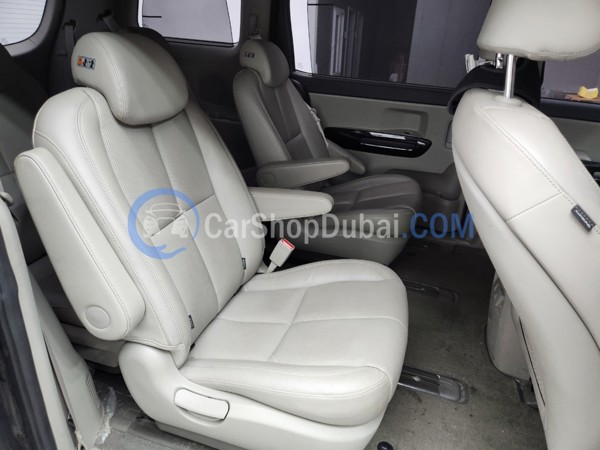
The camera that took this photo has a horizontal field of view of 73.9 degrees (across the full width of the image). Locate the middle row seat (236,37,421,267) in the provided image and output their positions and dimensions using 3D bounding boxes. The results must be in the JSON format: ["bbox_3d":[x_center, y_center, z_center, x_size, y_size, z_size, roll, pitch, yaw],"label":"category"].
[{"bbox_3d":[0.178,-0.329,1.920,0.845,0.994,0.669,9,26,15],"label":"middle row seat"}]

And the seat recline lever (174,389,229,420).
[{"bbox_3d":[-0.235,0.420,0.929,0.145,0.062,0.035,9,26,15],"label":"seat recline lever"}]

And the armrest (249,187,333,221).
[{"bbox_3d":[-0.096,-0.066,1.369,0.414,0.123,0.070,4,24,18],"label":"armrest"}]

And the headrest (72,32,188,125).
[{"bbox_3d":[-0.397,-0.359,0.980,0.137,0.194,0.268,-6,21,21],"label":"headrest"}]

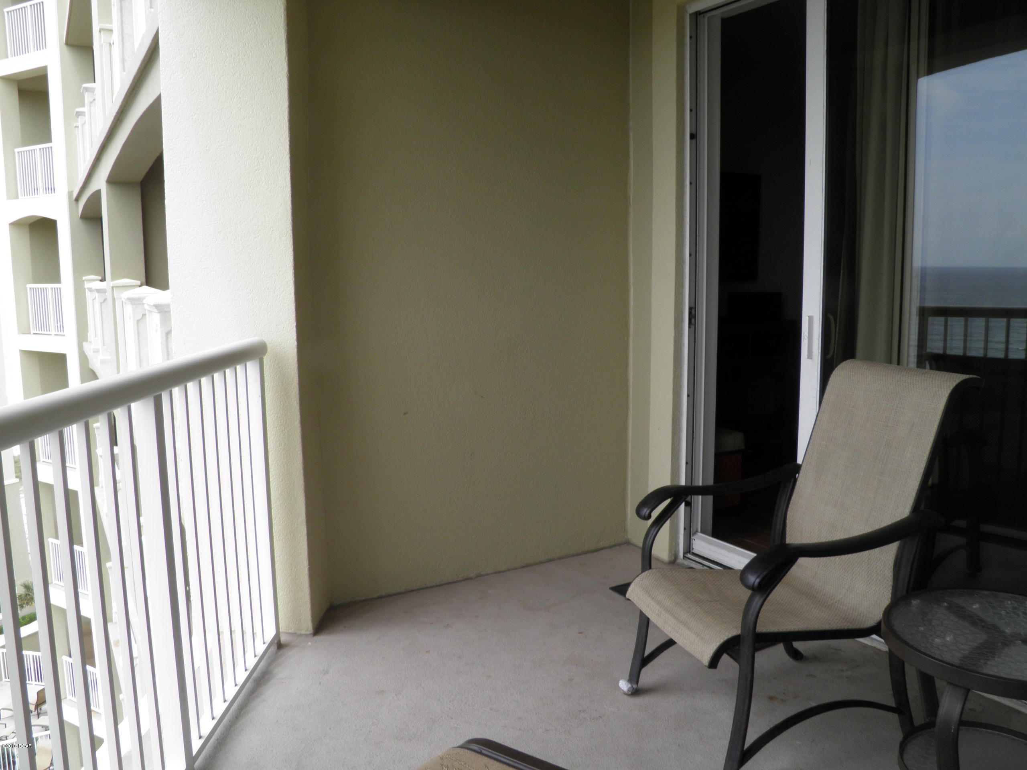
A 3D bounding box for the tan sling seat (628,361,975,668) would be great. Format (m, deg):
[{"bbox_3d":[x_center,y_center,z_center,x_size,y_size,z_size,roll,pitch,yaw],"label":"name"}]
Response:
[{"bbox_3d":[0.799,0.311,2.372,0.834,0.701,0.488,-3,8,-18],"label":"tan sling seat"}]

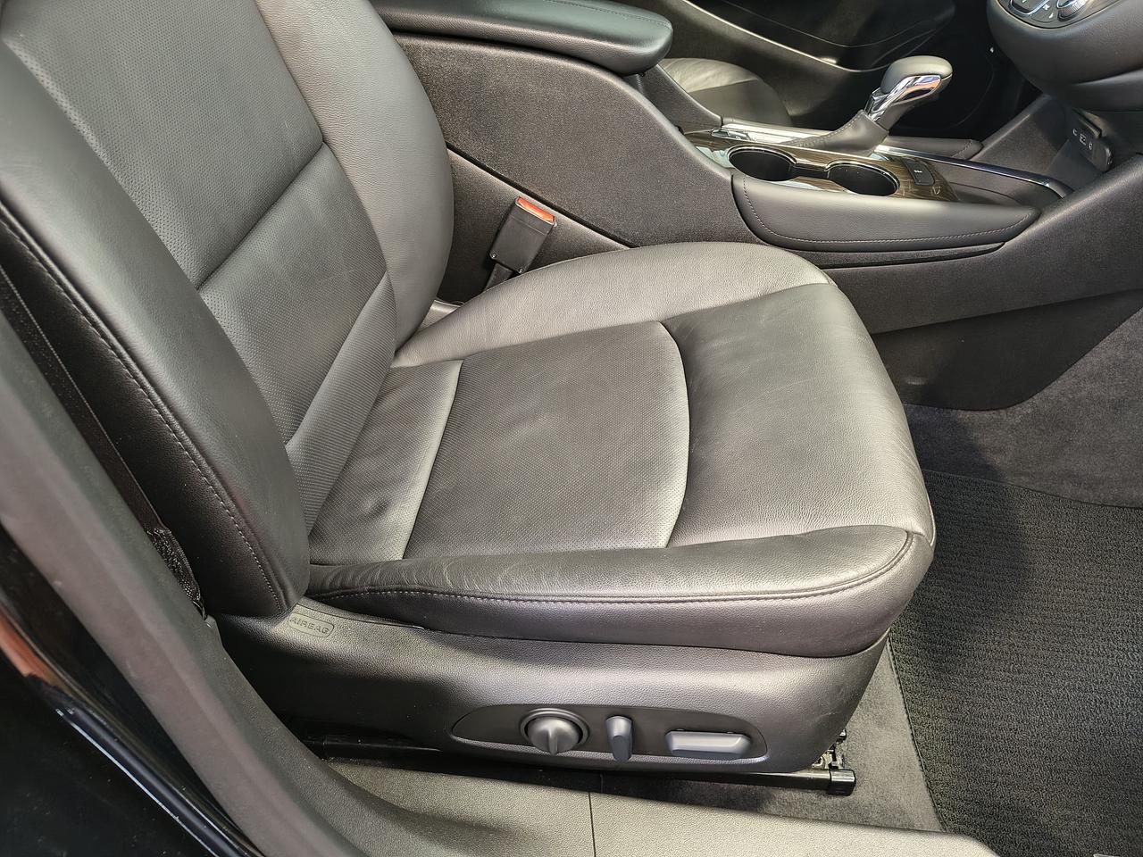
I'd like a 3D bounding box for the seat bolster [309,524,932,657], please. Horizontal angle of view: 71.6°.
[{"bbox_3d":[0.028,0.118,0.680,0.515,0.118,0.115,1,40,4],"label":"seat bolster"}]

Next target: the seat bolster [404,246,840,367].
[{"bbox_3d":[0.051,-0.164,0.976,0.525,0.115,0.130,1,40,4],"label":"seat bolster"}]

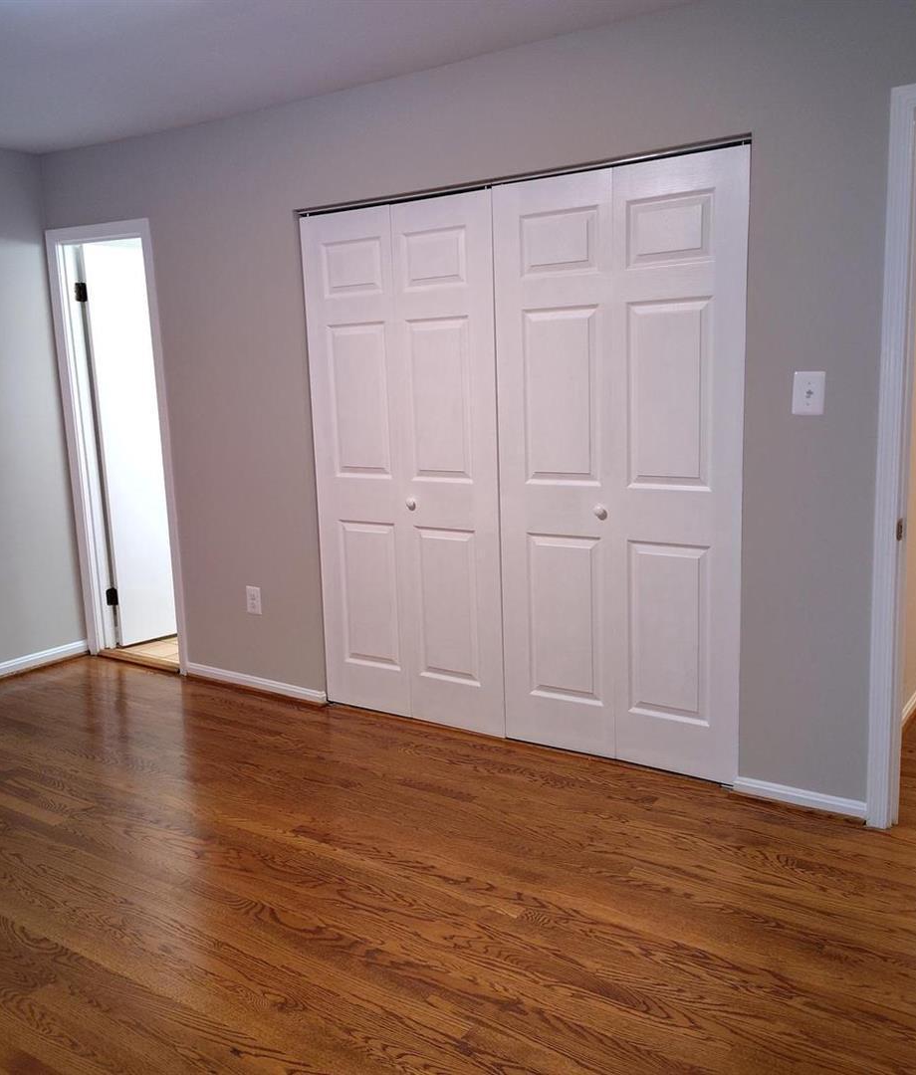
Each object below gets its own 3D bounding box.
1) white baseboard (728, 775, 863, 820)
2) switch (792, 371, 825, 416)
[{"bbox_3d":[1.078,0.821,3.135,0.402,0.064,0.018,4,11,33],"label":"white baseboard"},{"bbox_3d":[1.037,-0.425,2.928,0.082,0.123,0.014,4,11,33],"label":"switch"}]

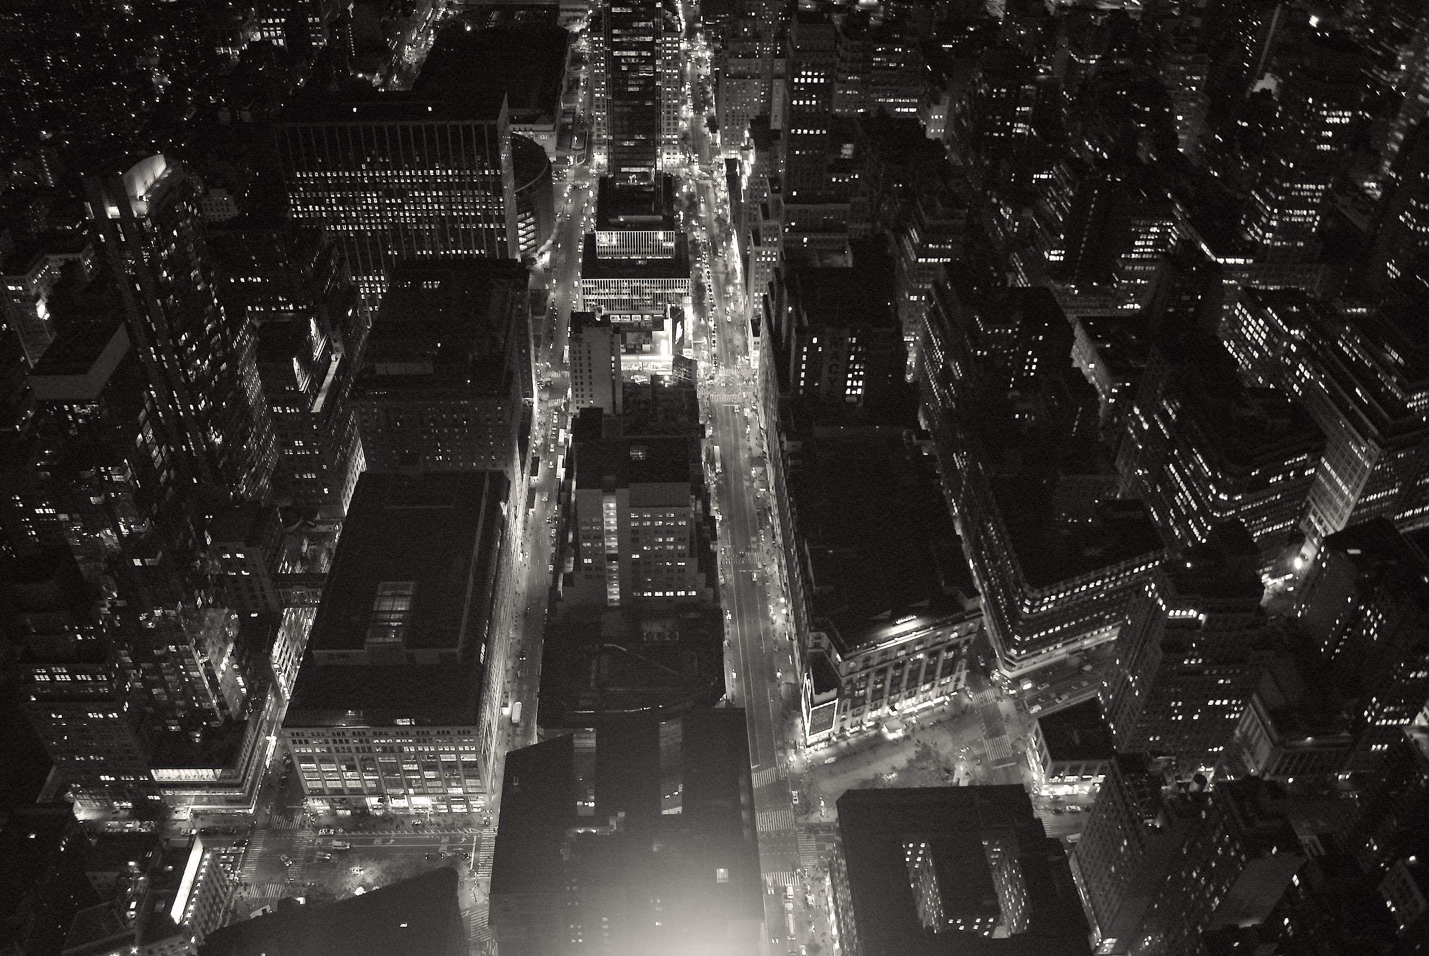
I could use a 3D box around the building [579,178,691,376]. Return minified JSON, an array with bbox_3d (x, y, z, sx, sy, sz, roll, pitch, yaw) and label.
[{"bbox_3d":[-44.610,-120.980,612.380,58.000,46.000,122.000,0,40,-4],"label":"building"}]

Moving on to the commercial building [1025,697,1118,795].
[{"bbox_3d":[126.934,96.114,384.467,24.500,19.000,26.500,0,40,-4],"label":"commercial building"}]

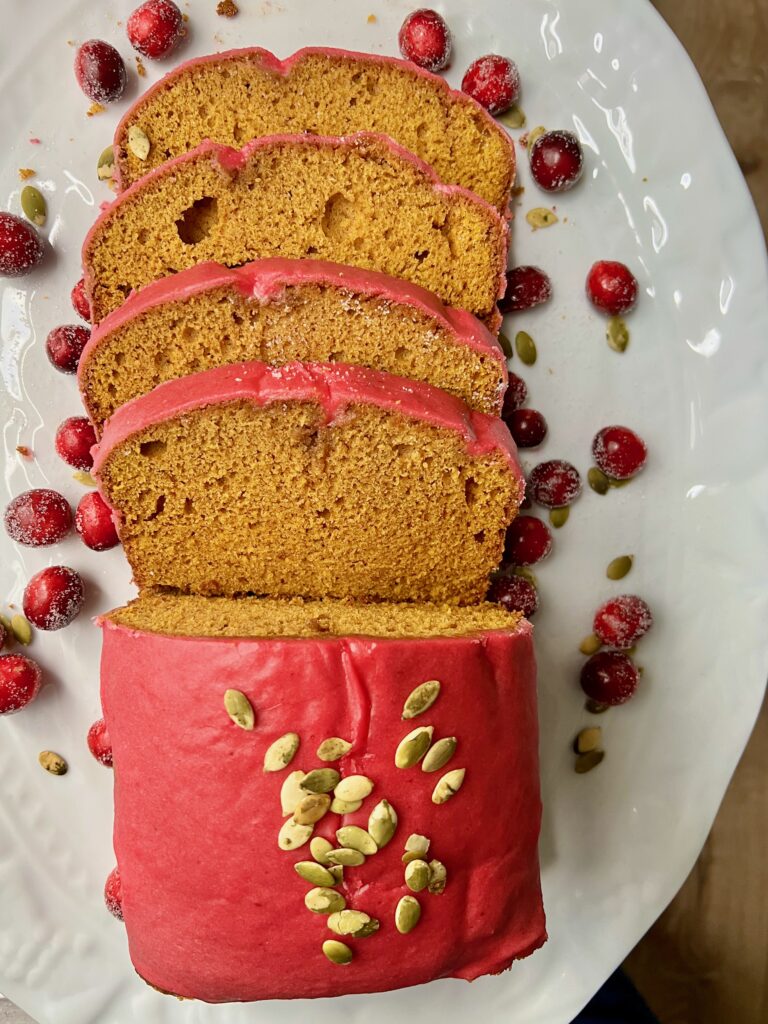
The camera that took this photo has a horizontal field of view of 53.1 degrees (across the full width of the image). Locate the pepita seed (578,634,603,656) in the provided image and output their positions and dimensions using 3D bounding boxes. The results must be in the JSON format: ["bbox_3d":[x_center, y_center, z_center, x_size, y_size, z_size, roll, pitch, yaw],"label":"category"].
[{"bbox_3d":[0.067,0.043,0.248,0.011,0.003,0.006,-40,91,0],"label":"pepita seed"}]

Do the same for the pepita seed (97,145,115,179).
[{"bbox_3d":[-0.090,-0.114,0.250,0.007,0.003,0.013,12,91,-1],"label":"pepita seed"}]

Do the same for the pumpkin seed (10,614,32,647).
[{"bbox_3d":[-0.118,0.038,0.249,0.006,0.003,0.011,-22,91,0],"label":"pumpkin seed"}]

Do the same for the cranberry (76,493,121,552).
[{"bbox_3d":[-0.090,0.003,0.244,0.015,0.015,0.019,-10,91,0],"label":"cranberry"}]

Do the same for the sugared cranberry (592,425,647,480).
[{"bbox_3d":[0.074,-0.019,0.242,0.017,0.017,0.017,0,91,-1],"label":"sugared cranberry"}]

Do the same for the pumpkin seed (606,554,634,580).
[{"bbox_3d":[0.076,0.018,0.248,0.011,0.003,0.006,-41,91,0],"label":"pumpkin seed"}]

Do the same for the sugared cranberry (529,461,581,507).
[{"bbox_3d":[0.059,-0.009,0.267,0.018,0.017,0.016,-5,90,0],"label":"sugared cranberry"}]

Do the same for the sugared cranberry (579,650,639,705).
[{"bbox_3d":[0.076,0.056,0.259,0.019,0.018,0.018,0,94,0],"label":"sugared cranberry"}]

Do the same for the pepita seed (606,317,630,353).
[{"bbox_3d":[0.083,-0.063,0.273,0.007,0.003,0.013,-14,90,0],"label":"pepita seed"}]

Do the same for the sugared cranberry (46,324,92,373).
[{"bbox_3d":[-0.100,-0.052,0.244,0.015,0.015,0.015,0,91,-1],"label":"sugared cranberry"}]

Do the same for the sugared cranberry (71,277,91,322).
[{"bbox_3d":[-0.095,-0.070,0.253,0.015,0.015,0.017,-18,94,1],"label":"sugared cranberry"}]

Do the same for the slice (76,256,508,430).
[{"bbox_3d":[-0.025,-0.036,0.226,0.119,0.018,0.070,0,124,0],"label":"slice"}]

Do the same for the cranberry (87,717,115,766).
[{"bbox_3d":[-0.092,0.079,0.262,0.017,0.017,0.017,0,94,0],"label":"cranberry"}]

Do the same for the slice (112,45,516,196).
[{"bbox_3d":[-0.022,-0.104,0.248,0.125,0.020,0.077,2,98,0],"label":"slice"}]

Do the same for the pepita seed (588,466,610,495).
[{"bbox_3d":[0.076,-0.011,0.273,0.006,0.003,0.011,-27,90,0],"label":"pepita seed"}]

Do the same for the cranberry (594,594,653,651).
[{"bbox_3d":[0.083,0.038,0.266,0.020,0.018,0.018,-15,90,0],"label":"cranberry"}]

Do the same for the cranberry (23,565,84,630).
[{"bbox_3d":[-0.104,0.027,0.241,0.019,0.019,0.021,40,90,-1],"label":"cranberry"}]

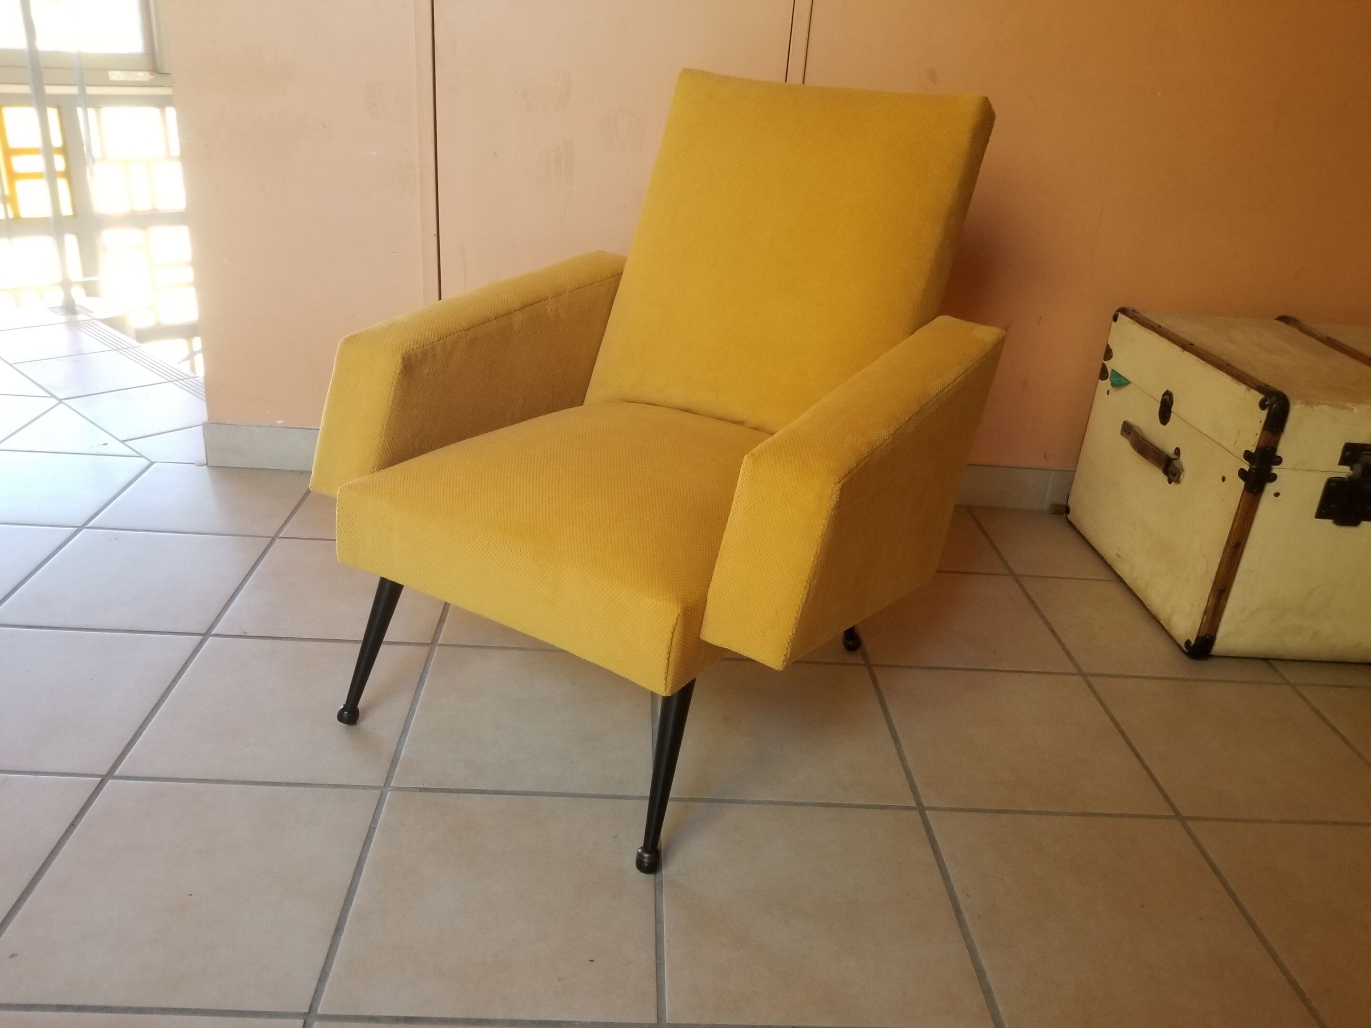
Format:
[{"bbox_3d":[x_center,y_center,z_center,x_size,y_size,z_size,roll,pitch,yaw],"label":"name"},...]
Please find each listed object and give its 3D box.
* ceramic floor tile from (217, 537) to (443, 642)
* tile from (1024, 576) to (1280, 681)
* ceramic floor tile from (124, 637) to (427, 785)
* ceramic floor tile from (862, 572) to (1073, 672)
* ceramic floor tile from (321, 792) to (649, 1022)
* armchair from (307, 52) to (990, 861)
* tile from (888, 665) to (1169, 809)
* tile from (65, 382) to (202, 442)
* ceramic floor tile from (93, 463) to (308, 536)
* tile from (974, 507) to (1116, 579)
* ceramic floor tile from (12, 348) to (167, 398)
[{"bbox_3d":[-0.556,0.127,1.714,0.331,0.010,0.325,3,25,-4],"label":"ceramic floor tile"},{"bbox_3d":[0.795,0.201,1.803,0.331,0.010,0.325,3,25,-4],"label":"tile"},{"bbox_3d":[-0.542,0.265,1.414,0.331,0.010,0.325,3,25,-4],"label":"ceramic floor tile"},{"bbox_3d":[0.456,0.183,1.780,0.331,0.010,0.325,3,25,-4],"label":"ceramic floor tile"},{"bbox_3d":[-0.195,0.421,1.137,0.331,0.010,0.325,3,25,-4],"label":"ceramic floor tile"},{"bbox_3d":[-0.006,-0.166,1.445,0.710,0.828,0.862,18,27,26],"label":"armchair"},{"bbox_3d":[0.467,0.321,1.480,0.331,0.010,0.325,3,25,-4],"label":"tile"},{"bbox_3d":[-1.239,-0.235,2.377,0.324,0.010,0.252,24,31,36],"label":"tile"},{"bbox_3d":[-0.905,-0.030,1.991,0.331,0.010,0.325,3,25,-4],"label":"ceramic floor tile"},{"bbox_3d":[0.781,0.064,2.102,0.331,0.010,0.325,3,25,-4],"label":"tile"},{"bbox_3d":[-1.485,-0.346,2.574,0.332,0.010,0.252,24,31,36],"label":"ceramic floor tile"}]

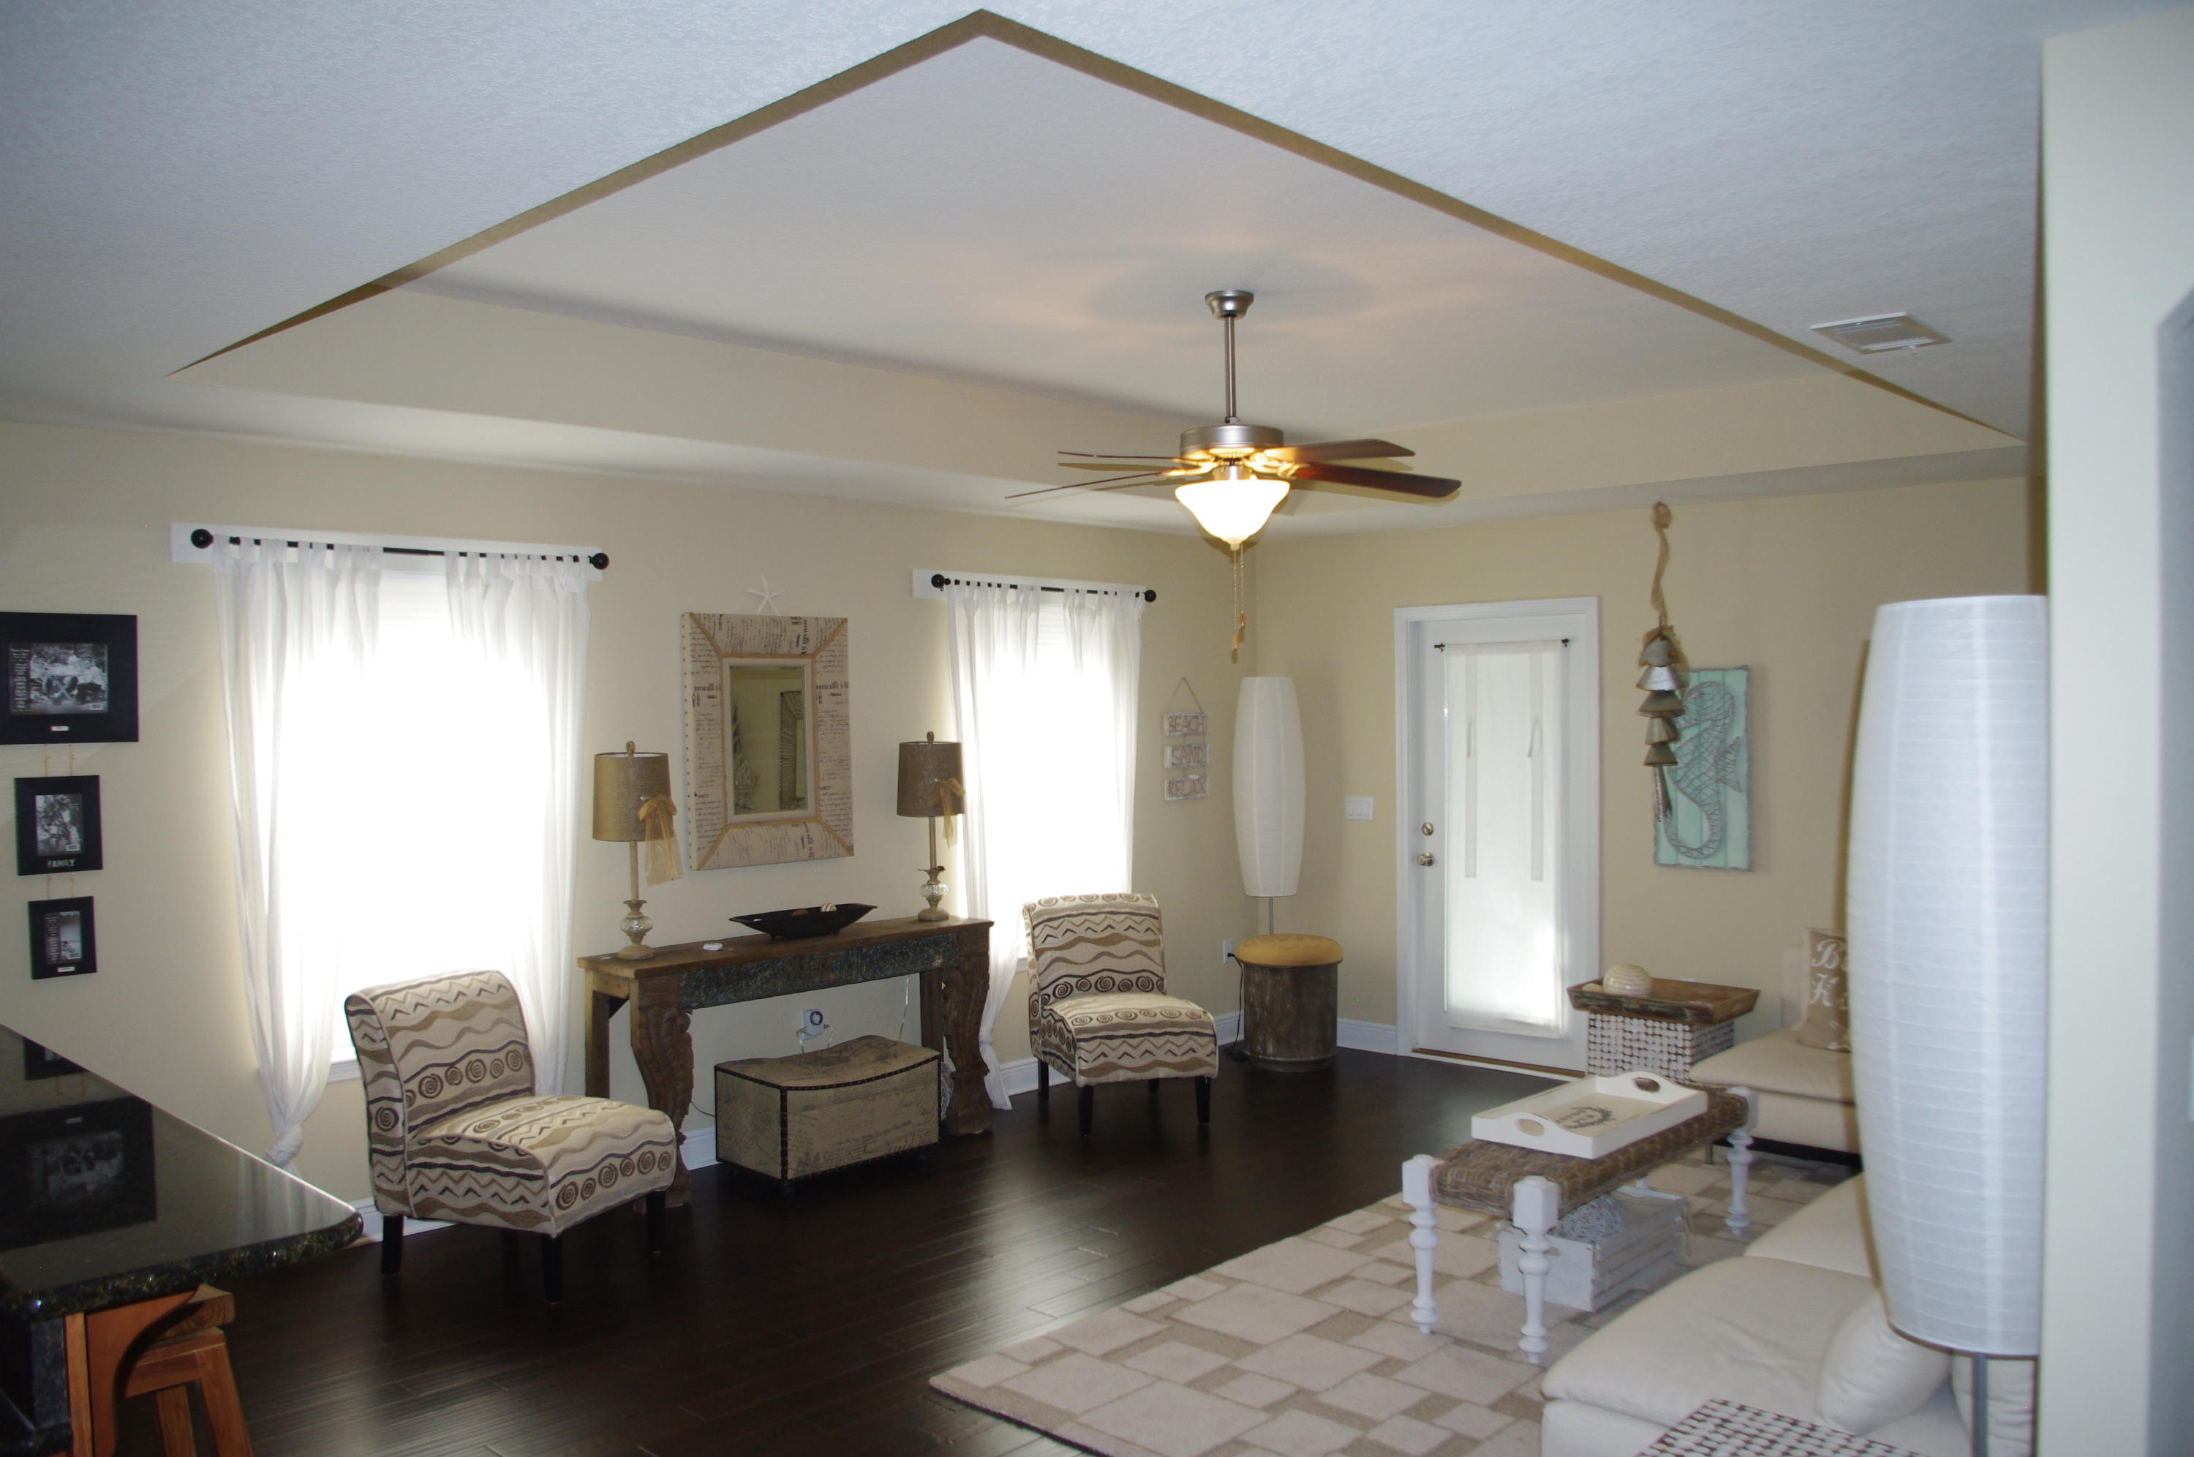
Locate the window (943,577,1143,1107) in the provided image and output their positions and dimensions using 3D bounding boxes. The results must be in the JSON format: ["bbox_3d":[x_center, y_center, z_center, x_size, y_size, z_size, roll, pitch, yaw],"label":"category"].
[{"bbox_3d":[-0.182,0.479,7.070,0.150,2.170,1.140,0,1,44],"label":"window"}]

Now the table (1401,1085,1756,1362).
[{"bbox_3d":[1.420,1.337,4.675,0.393,0.472,1.387,0,2,43],"label":"table"}]

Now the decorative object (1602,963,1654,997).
[{"bbox_3d":[2.102,1.023,6.502,0.205,0.195,0.205,0,1,44],"label":"decorative object"}]

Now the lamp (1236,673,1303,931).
[{"bbox_3d":[0.850,0.650,7.934,0.330,1.784,0.330,0,1,0],"label":"lamp"}]

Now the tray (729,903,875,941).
[{"bbox_3d":[-1.054,0.705,5.967,0.199,0.109,0.626,0,2,43],"label":"tray"}]

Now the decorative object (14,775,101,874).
[{"bbox_3d":[-2.819,0.262,4.461,0.022,0.260,0.204,0,1,44],"label":"decorative object"}]

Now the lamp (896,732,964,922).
[{"bbox_3d":[-0.641,0.382,6.437,0.270,0.735,0.270,0,1,0],"label":"lamp"}]

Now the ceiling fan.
[{"bbox_3d":[0.355,-0.826,4.388,1.302,0.686,1.302,0,2,43],"label":"ceiling fan"}]

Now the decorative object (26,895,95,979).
[{"bbox_3d":[-2.803,0.567,4.454,0.022,0.208,0.152,1,2,45],"label":"decorative object"}]

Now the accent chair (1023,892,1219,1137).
[{"bbox_3d":[0.093,1.152,6.724,0.580,0.830,0.760,-1,1,-18],"label":"accent chair"}]

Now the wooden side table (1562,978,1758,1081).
[{"bbox_3d":[2.112,1.264,6.163,0.596,0.567,0.477,0,2,43],"label":"wooden side table"}]

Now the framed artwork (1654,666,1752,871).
[{"bbox_3d":[2.464,0.166,6.693,0.385,0.816,0.030,0,1,44],"label":"framed artwork"}]

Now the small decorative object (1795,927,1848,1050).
[{"bbox_3d":[2.731,0.911,5.812,0.427,0.427,0.149,0,-10,43],"label":"small decorative object"}]

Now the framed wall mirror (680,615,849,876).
[{"bbox_3d":[-1.208,0.042,6.123,0.050,0.917,0.702,0,1,44],"label":"framed wall mirror"}]

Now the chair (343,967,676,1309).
[{"bbox_3d":[-1.749,1.190,4.938,0.780,0.850,0.552,0,1,22],"label":"chair"}]

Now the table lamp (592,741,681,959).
[{"bbox_3d":[-1.555,0.411,5.500,0.308,0.726,0.318,0,2,43],"label":"table lamp"}]

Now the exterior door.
[{"bbox_3d":[1.765,0.477,7.315,0.994,2.078,0.119,0,2,43],"label":"exterior door"}]

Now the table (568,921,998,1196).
[{"bbox_3d":[-1.064,1.175,5.952,0.410,0.825,1.580,0,1,44],"label":"table"}]

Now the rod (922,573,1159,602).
[{"bbox_3d":[-0.198,-0.597,7.016,0.089,0.065,1.362,0,2,43],"label":"rod"}]

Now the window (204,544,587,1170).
[{"bbox_3d":[-2.112,0.340,5.089,0.119,1.789,1.193,0,2,43],"label":"window"}]

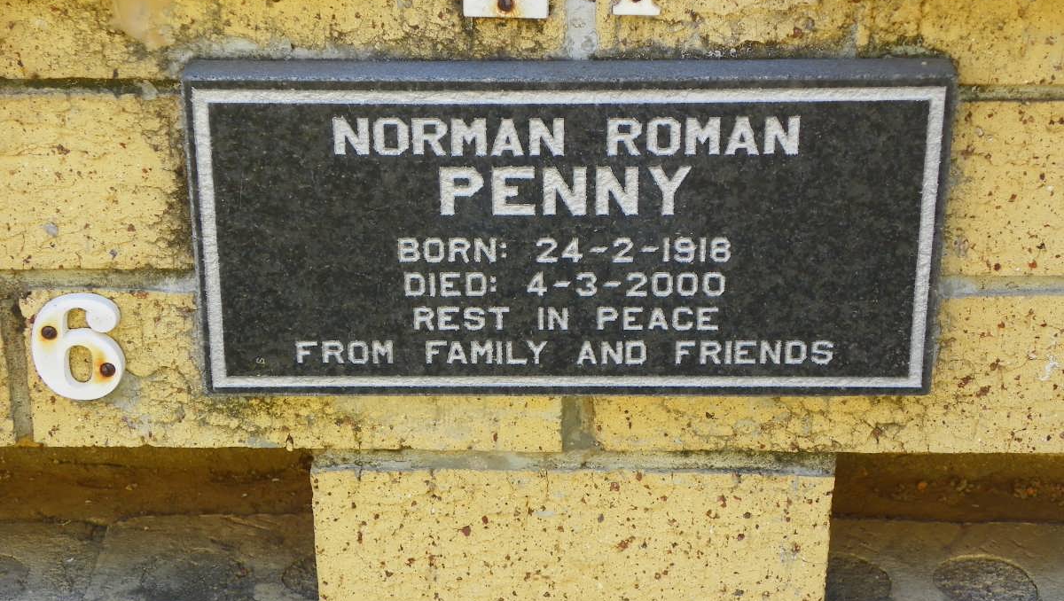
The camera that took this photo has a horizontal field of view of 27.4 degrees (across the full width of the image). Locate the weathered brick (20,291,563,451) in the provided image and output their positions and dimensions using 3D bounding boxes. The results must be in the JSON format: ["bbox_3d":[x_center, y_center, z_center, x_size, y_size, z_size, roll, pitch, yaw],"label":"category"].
[{"bbox_3d":[-0.101,0.008,0.990,0.231,0.076,0.110,0,24,2],"label":"weathered brick"}]

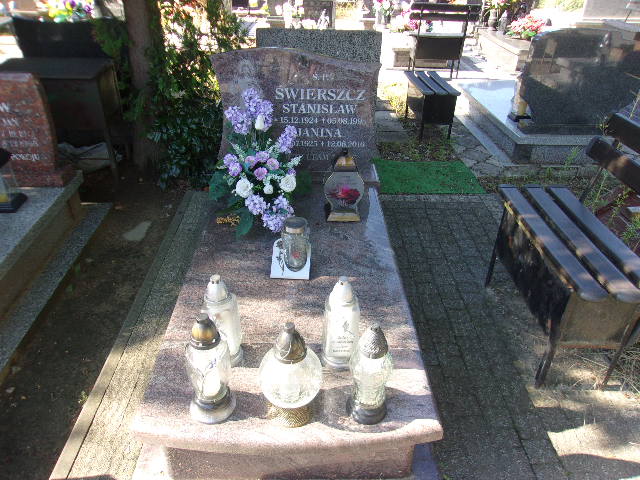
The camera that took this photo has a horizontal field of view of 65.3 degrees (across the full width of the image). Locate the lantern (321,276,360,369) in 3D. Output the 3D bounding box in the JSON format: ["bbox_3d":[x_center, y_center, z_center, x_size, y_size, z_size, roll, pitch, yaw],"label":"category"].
[{"bbox_3d":[0.059,0.231,1.438,0.102,0.292,0.100,-2,31,-3],"label":"lantern"}]

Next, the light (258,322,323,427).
[{"bbox_3d":[-0.076,0.330,1.274,0.163,0.288,0.163,0,31,-2],"label":"light"}]

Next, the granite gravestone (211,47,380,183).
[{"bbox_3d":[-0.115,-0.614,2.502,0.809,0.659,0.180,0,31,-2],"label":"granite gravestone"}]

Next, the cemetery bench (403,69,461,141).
[{"bbox_3d":[1.010,-1.259,4.684,0.324,0.430,0.913,0,31,-2],"label":"cemetery bench"}]

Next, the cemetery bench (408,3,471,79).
[{"bbox_3d":[1.430,-2.398,5.987,0.800,0.840,0.430,3,31,4],"label":"cemetery bench"}]

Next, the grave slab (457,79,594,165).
[{"bbox_3d":[2.082,-1.195,4.828,1.120,0.220,1.941,0,31,-2],"label":"grave slab"}]

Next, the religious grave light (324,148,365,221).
[{"bbox_3d":[0.116,-0.250,2.232,0.176,0.319,0.115,0,31,-2],"label":"religious grave light"}]

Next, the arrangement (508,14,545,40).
[{"bbox_3d":[2.960,-3.078,7.181,0.500,0.310,0.400,0,31,0],"label":"arrangement"}]

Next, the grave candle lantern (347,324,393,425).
[{"bbox_3d":[0.130,0.335,1.283,0.110,0.280,0.110,0,31,-2],"label":"grave candle lantern"}]

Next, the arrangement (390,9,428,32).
[{"bbox_3d":[1.326,-3.288,7.486,0.500,0.300,0.380,0,31,0],"label":"arrangement"}]

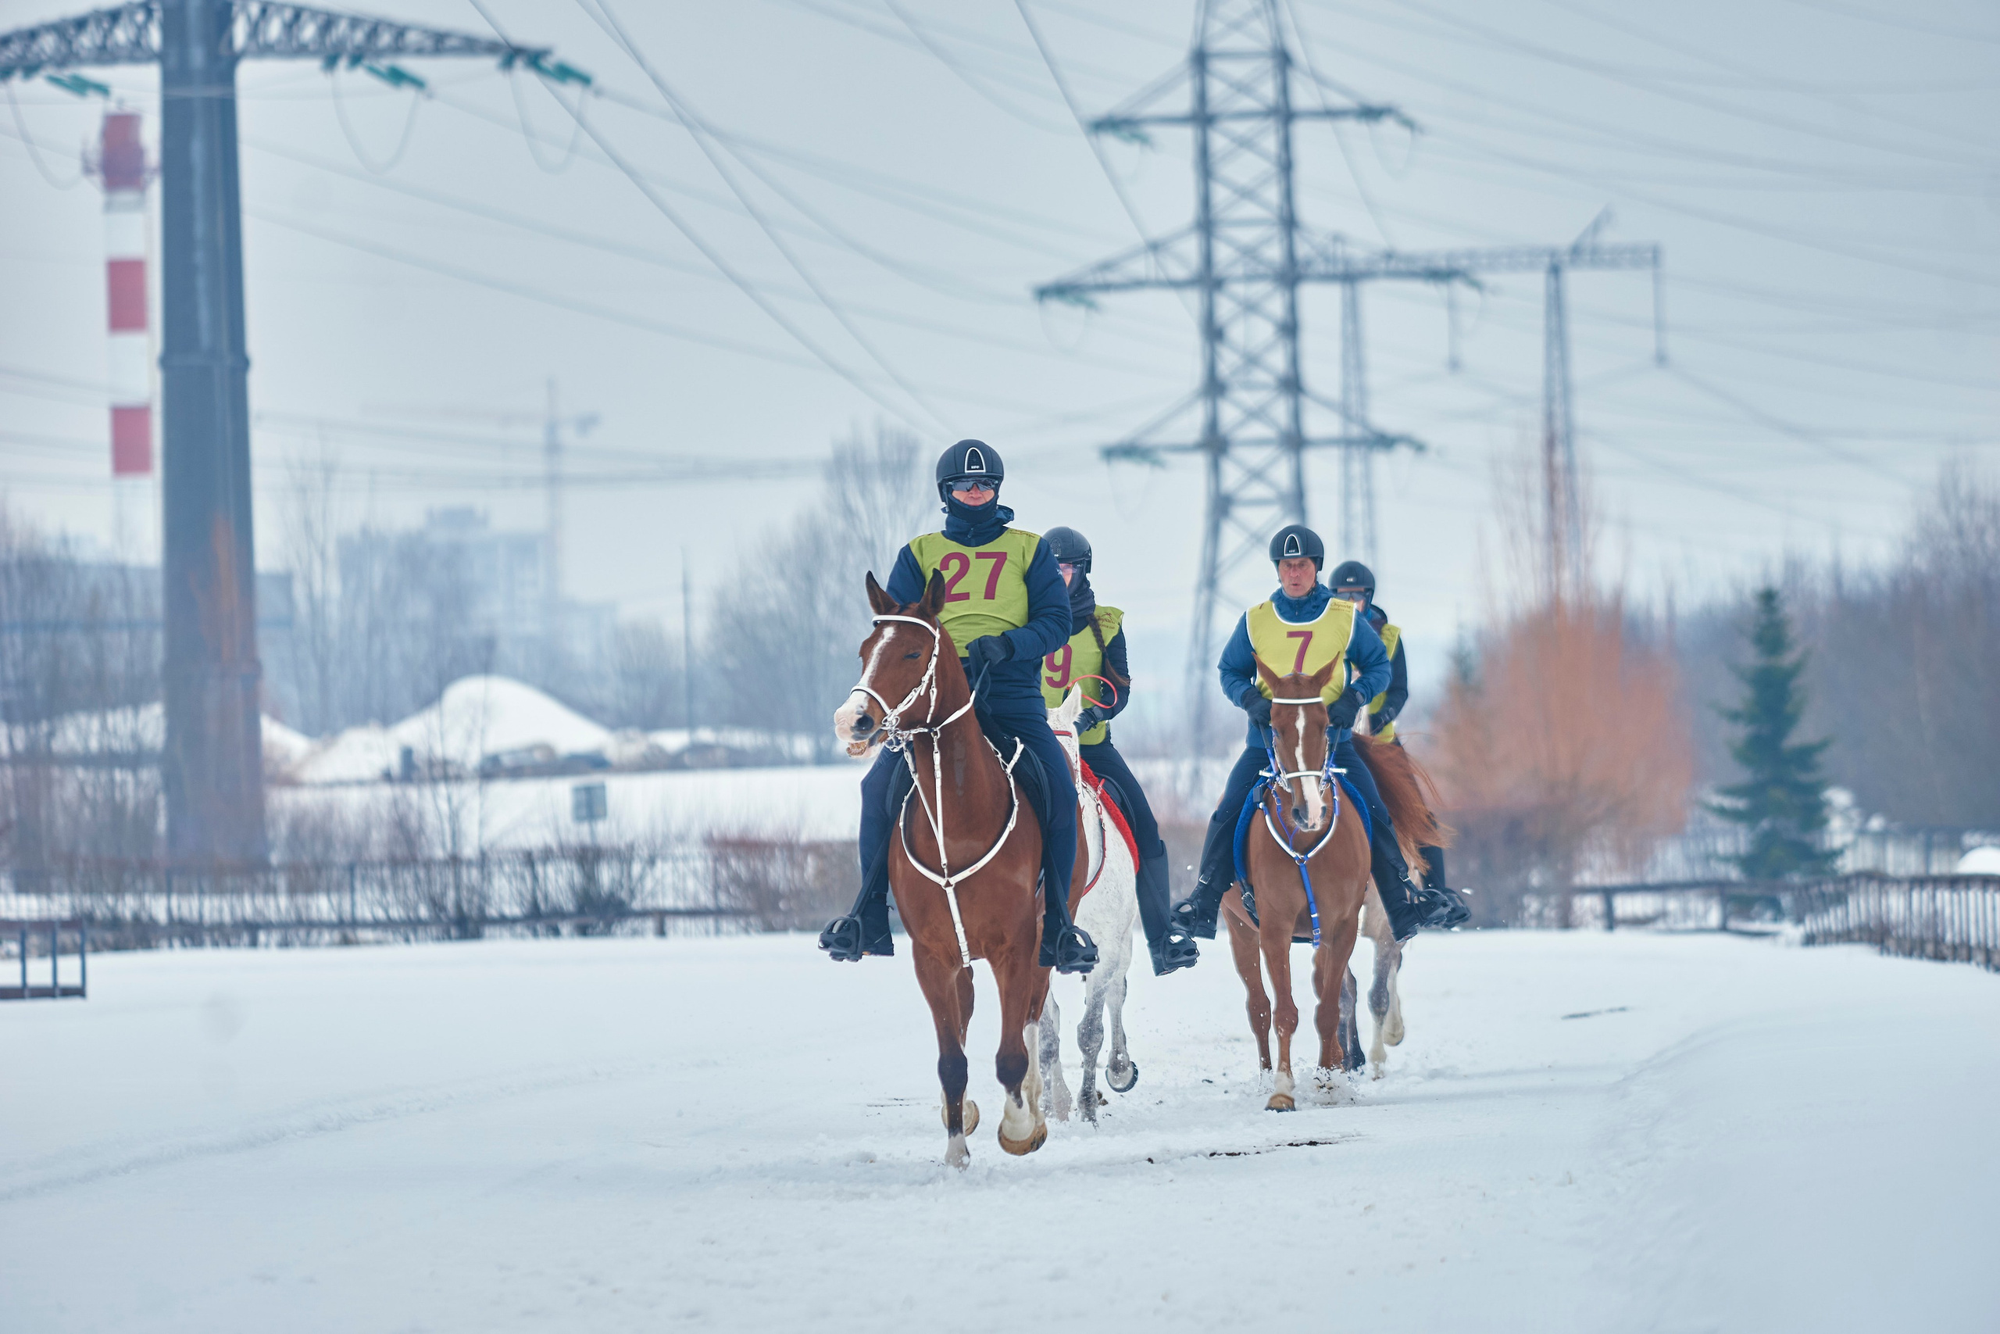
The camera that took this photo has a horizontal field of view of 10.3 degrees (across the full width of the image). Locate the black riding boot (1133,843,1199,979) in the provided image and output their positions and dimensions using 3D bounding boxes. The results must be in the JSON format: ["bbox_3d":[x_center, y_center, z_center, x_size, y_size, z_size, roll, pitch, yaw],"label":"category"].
[{"bbox_3d":[0.679,0.975,44.900,0.140,0.520,0.290,-1,-1,-27],"label":"black riding boot"}]

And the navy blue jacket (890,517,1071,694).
[{"bbox_3d":[-0.075,-0.192,36.850,0.620,0.640,0.420,0,-1,4],"label":"navy blue jacket"}]

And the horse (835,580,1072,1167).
[{"bbox_3d":[-0.080,0.660,37.100,0.680,1.970,2.250,0,-1,6],"label":"horse"}]

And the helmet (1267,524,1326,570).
[{"bbox_3d":[1.237,-0.501,46.300,0.225,0.195,0.280,0,-1,8],"label":"helmet"}]

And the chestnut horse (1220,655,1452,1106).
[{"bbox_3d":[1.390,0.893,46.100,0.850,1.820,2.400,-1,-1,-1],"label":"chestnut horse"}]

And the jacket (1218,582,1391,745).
[{"bbox_3d":[1.262,-0.016,46.050,0.710,0.670,0.430,-1,-1,1],"label":"jacket"}]

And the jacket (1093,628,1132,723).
[{"bbox_3d":[0.269,-0.003,42.900,0.520,0.600,0.400,0,-1,12],"label":"jacket"}]

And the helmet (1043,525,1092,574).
[{"bbox_3d":[0.244,-0.449,42.900,0.225,0.190,0.280,0,-1,12],"label":"helmet"}]

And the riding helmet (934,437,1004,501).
[{"bbox_3d":[-0.102,-0.668,37.900,0.228,0.212,0.290,-1,-1,-7],"label":"riding helmet"}]

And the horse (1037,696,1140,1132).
[{"bbox_3d":[0.250,0.944,45.200,0.580,1.780,2.350,-1,-1,3],"label":"horse"}]

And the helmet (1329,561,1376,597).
[{"bbox_3d":[1.695,-0.405,53.400,0.224,0.205,0.285,-1,-1,2],"label":"helmet"}]

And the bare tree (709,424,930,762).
[{"bbox_3d":[-6.400,-2.600,390.000,8.000,12.000,8.000,-1,-1,0],"label":"bare tree"}]

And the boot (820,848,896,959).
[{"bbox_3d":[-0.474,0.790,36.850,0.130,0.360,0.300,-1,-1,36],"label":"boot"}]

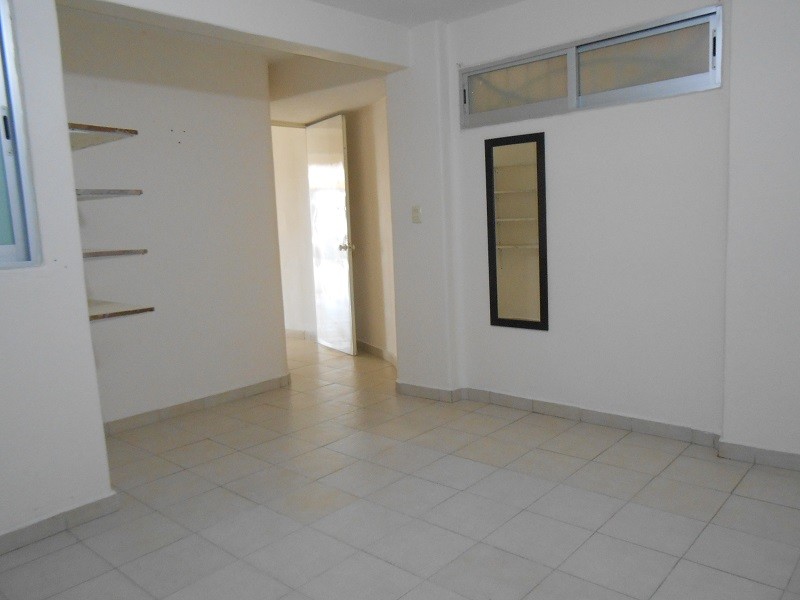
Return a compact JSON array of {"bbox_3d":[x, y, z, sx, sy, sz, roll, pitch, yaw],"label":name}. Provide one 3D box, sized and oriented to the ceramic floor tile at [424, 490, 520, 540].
[{"bbox_3d":[0.285,0.860,2.402,0.302,0.010,0.302,4,9,41],"label":"ceramic floor tile"}]

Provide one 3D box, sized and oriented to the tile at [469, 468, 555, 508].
[{"bbox_3d":[0.483,0.818,2.620,0.304,0.009,0.304,3,9,42],"label":"tile"}]

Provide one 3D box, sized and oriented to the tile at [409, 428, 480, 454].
[{"bbox_3d":[0.231,0.757,3.253,0.304,0.009,0.304,3,9,42],"label":"tile"}]

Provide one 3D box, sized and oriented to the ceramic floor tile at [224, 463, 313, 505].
[{"bbox_3d":[-0.617,0.864,2.826,0.306,0.010,0.306,4,9,41],"label":"ceramic floor tile"}]

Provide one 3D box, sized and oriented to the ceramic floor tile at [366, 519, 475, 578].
[{"bbox_3d":[0.076,0.889,2.169,0.304,0.009,0.304,3,9,42],"label":"ceramic floor tile"}]

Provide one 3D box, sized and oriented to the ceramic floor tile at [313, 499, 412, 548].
[{"bbox_3d":[-0.149,0.902,2.434,0.313,0.010,0.313,3,9,42],"label":"ceramic floor tile"}]

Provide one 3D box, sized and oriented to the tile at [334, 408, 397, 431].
[{"bbox_3d":[-0.230,0.739,3.723,0.306,0.010,0.306,4,9,41],"label":"tile"}]

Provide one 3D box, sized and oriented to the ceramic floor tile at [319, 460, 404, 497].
[{"bbox_3d":[-0.177,0.833,2.793,0.302,0.010,0.302,4,9,41],"label":"ceramic floor tile"}]

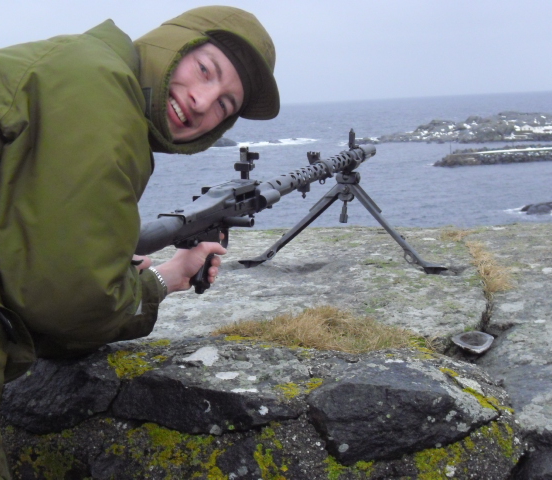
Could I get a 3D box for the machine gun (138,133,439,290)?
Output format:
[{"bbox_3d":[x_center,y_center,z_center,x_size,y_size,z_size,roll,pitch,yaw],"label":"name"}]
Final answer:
[{"bbox_3d":[-0.020,-0.030,2.802,0.580,0.380,1.210,1,13,28],"label":"machine gun"}]

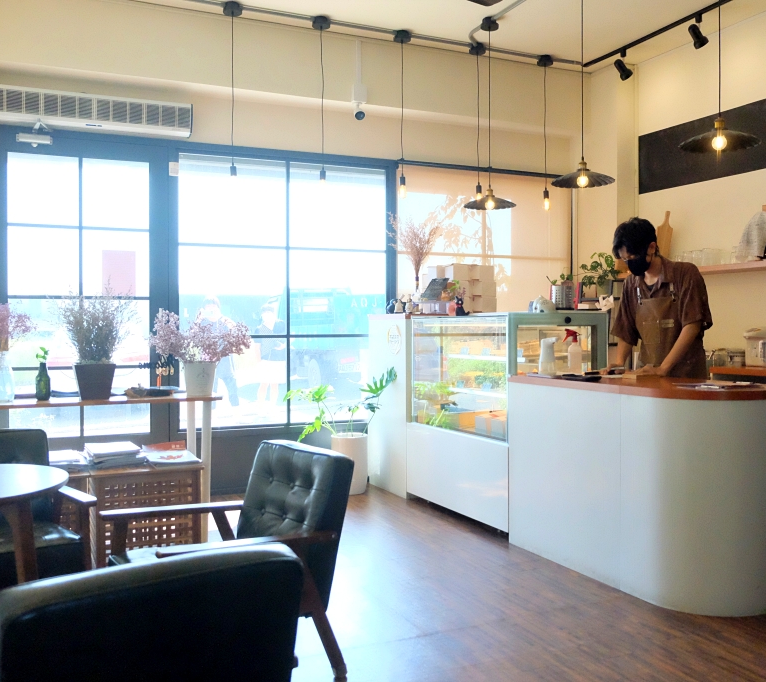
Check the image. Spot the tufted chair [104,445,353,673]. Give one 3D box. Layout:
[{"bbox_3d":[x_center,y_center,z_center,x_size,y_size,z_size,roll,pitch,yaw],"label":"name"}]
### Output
[{"bbox_3d":[-0.527,0.755,2.614,0.710,0.710,0.650,-1,1,-34],"label":"tufted chair"}]

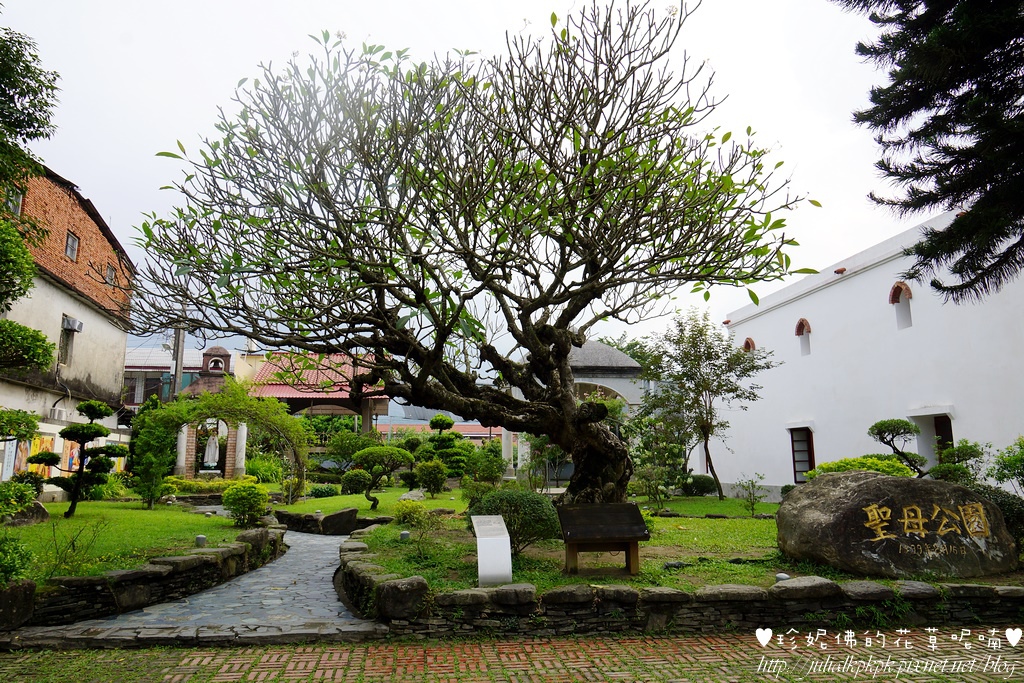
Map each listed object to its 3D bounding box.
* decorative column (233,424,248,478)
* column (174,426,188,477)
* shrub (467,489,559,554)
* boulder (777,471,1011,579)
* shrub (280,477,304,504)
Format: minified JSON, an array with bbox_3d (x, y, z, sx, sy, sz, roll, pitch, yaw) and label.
[{"bbox_3d":[-7.383,2.967,18.565,0.310,1.670,0.310,0,-10,0],"label":"decorative column"},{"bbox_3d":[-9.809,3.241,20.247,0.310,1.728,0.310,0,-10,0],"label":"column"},{"bbox_3d":[0.042,2.324,8.827,1.196,0.815,1.100,0,-10,0],"label":"shrub"},{"bbox_3d":[4.100,1.910,7.334,2.300,1.030,1.400,-1,-10,5],"label":"boulder"},{"bbox_3d":[-6.586,4.472,20.531,0.752,0.779,0.752,0,-10,0],"label":"shrub"}]

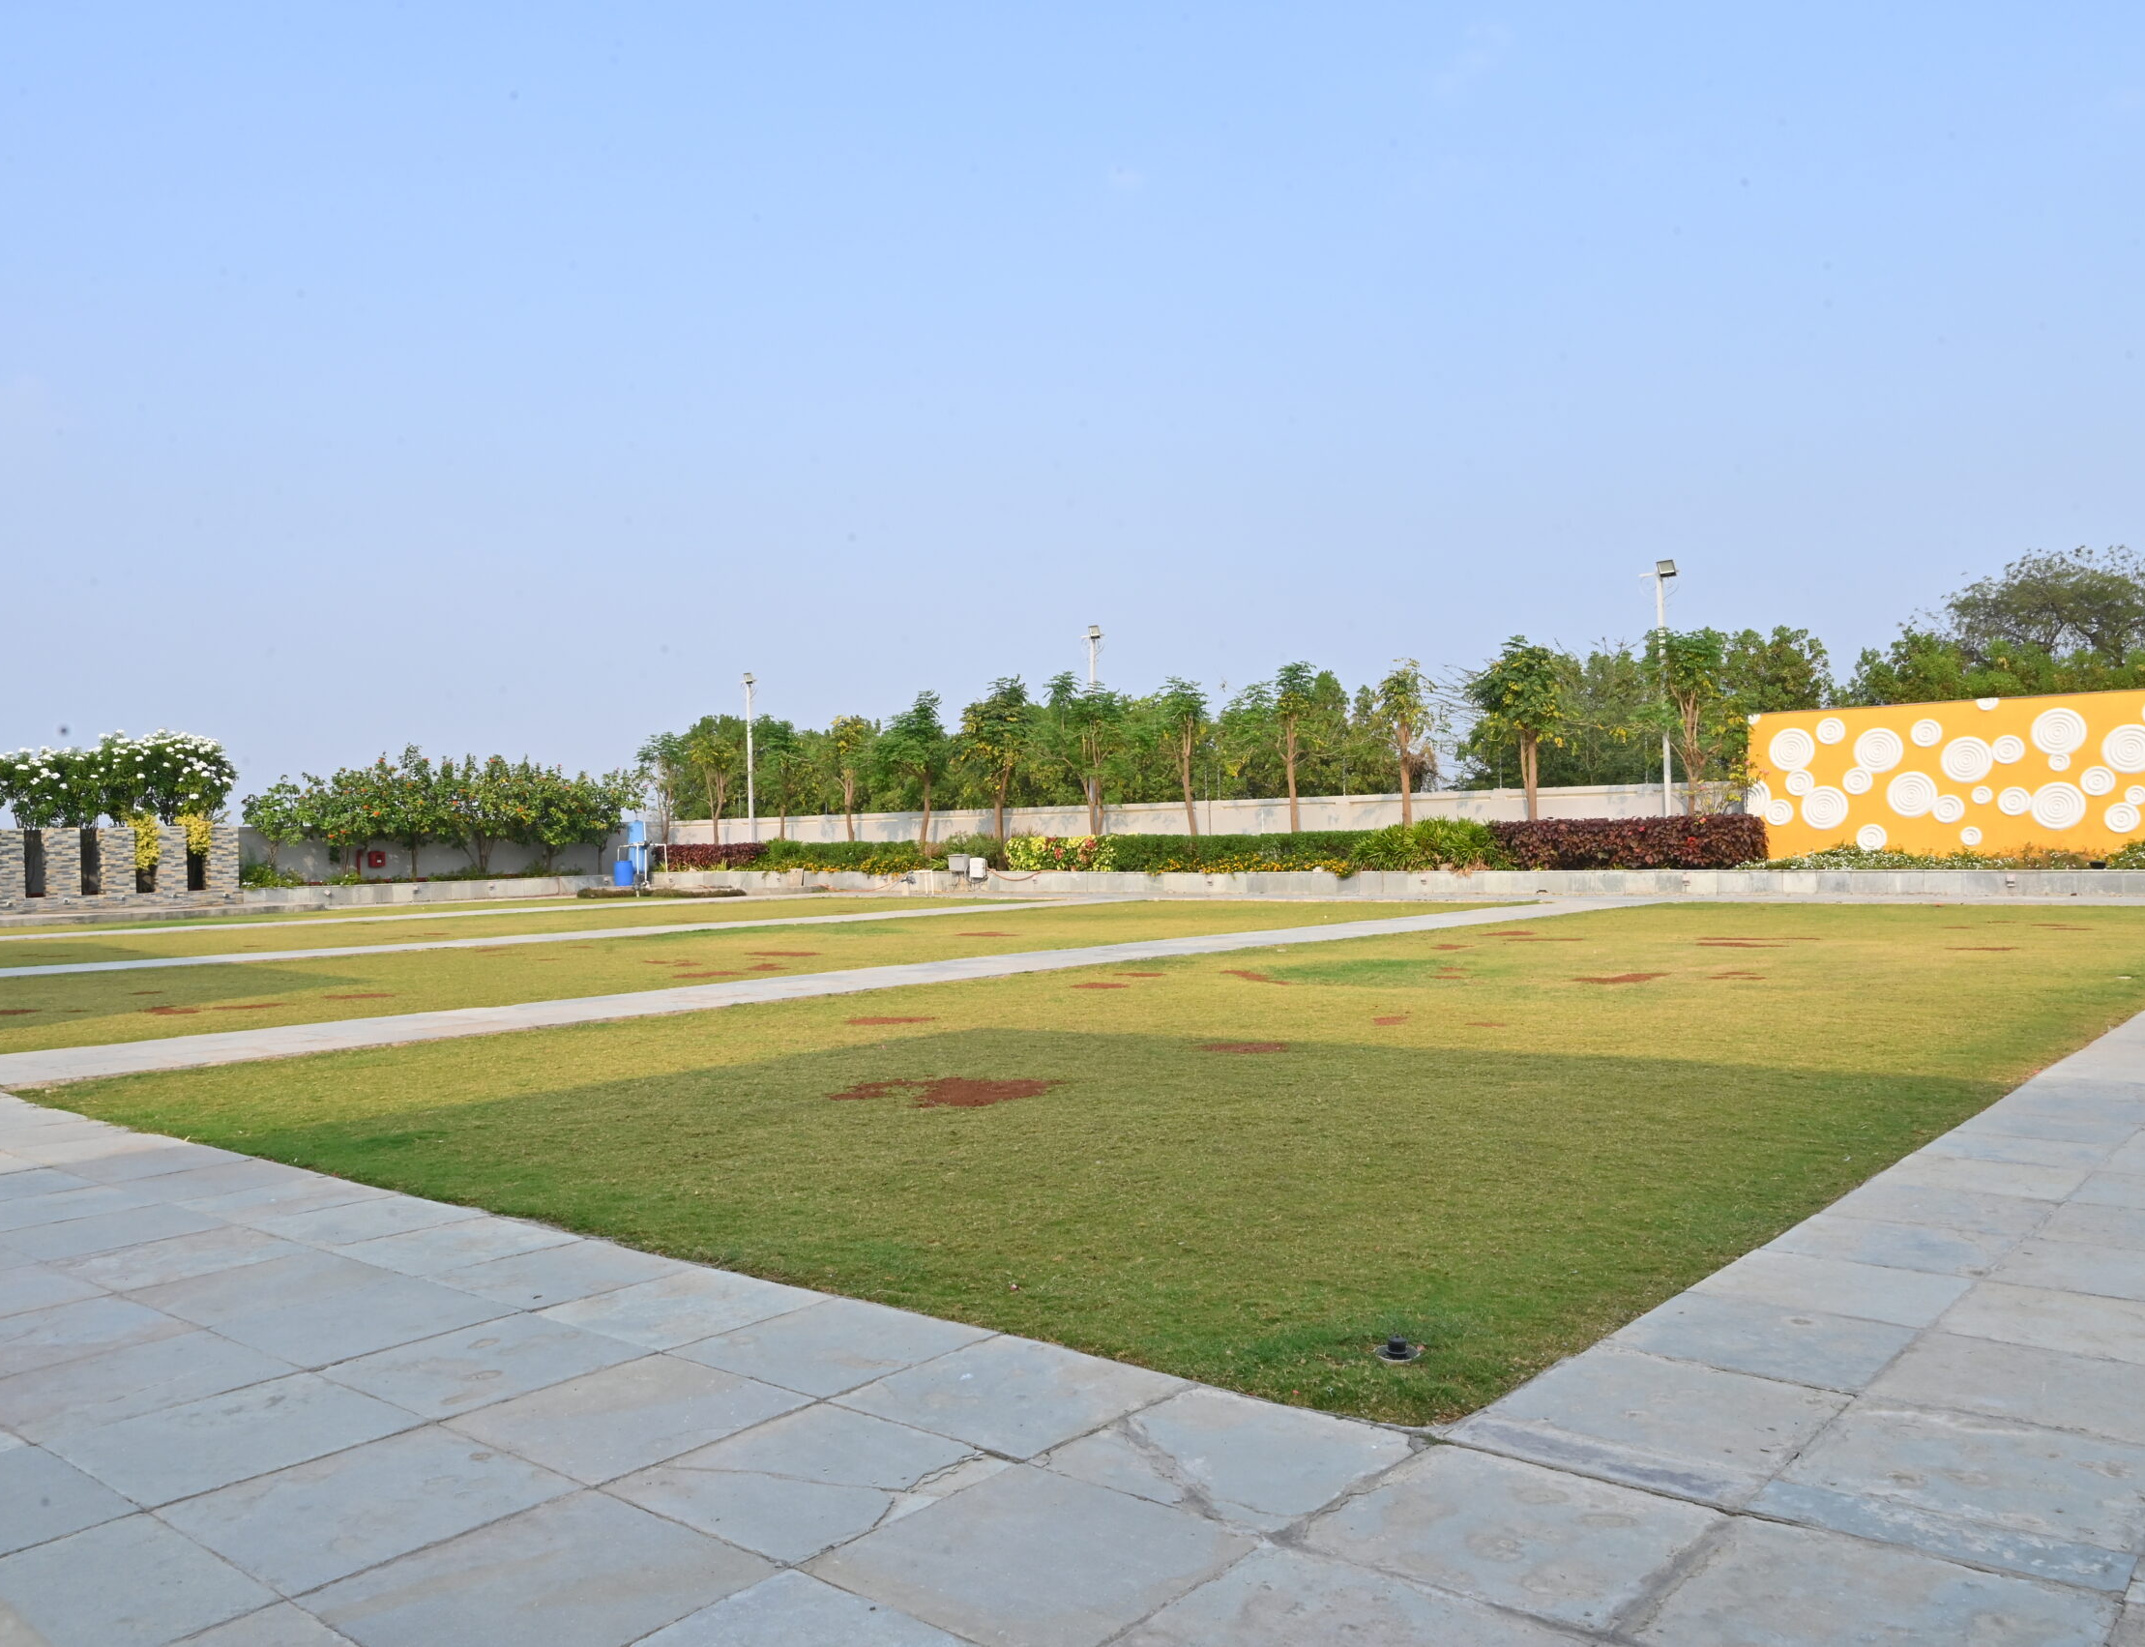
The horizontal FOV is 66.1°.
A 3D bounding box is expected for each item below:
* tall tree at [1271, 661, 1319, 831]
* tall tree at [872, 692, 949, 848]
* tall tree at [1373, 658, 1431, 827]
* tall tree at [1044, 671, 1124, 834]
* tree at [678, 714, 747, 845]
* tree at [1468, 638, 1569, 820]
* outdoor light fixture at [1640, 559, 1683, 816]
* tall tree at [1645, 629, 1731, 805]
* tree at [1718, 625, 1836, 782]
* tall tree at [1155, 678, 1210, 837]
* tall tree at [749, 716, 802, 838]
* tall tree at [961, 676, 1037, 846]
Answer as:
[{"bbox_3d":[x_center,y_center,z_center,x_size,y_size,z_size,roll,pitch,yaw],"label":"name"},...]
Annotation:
[{"bbox_3d":[5.315,-1.430,39.749,1.190,5.010,1.190,-1,-1,8],"label":"tall tree"},{"bbox_3d":[-4.771,-1.201,48.280,2.320,5.230,2.320,-1,-1,-6],"label":"tall tree"},{"bbox_3d":[7.733,-1.355,38.196,1.388,4.864,1.388,-1,-1,11],"label":"tall tree"},{"bbox_3d":[0.391,-1.400,44.386,2.133,5.376,2.133,-1,-1,1],"label":"tall tree"},{"bbox_3d":[-11.892,-0.993,54.746,2.246,5.271,2.246,-1,-1,-12],"label":"tree"},{"bbox_3d":[9.695,-1.553,36.043,2.180,4.960,2.180,-2,-1,15],"label":"tree"},{"bbox_3d":[12.388,-2.286,34.434,0.800,6.461,0.450,-1,-1,30],"label":"outdoor light fixture"},{"bbox_3d":[12.743,-1.556,33.969,1.752,4.979,1.752,-1,-1,21],"label":"tall tree"},{"bbox_3d":[15.700,-1.487,36.578,2.530,5.741,2.530,-1,-1,23],"label":"tree"},{"bbox_3d":[2.736,-1.273,41.931,1.410,4.870,1.410,-1,-1,4],"label":"tall tree"},{"bbox_3d":[-9.440,-0.911,52.232,1.740,4.970,1.740,-1,-1,-10],"label":"tall tree"},{"bbox_3d":[-2.097,-1.399,46.018,2.160,5.450,2.160,-1,-1,-3],"label":"tall tree"}]

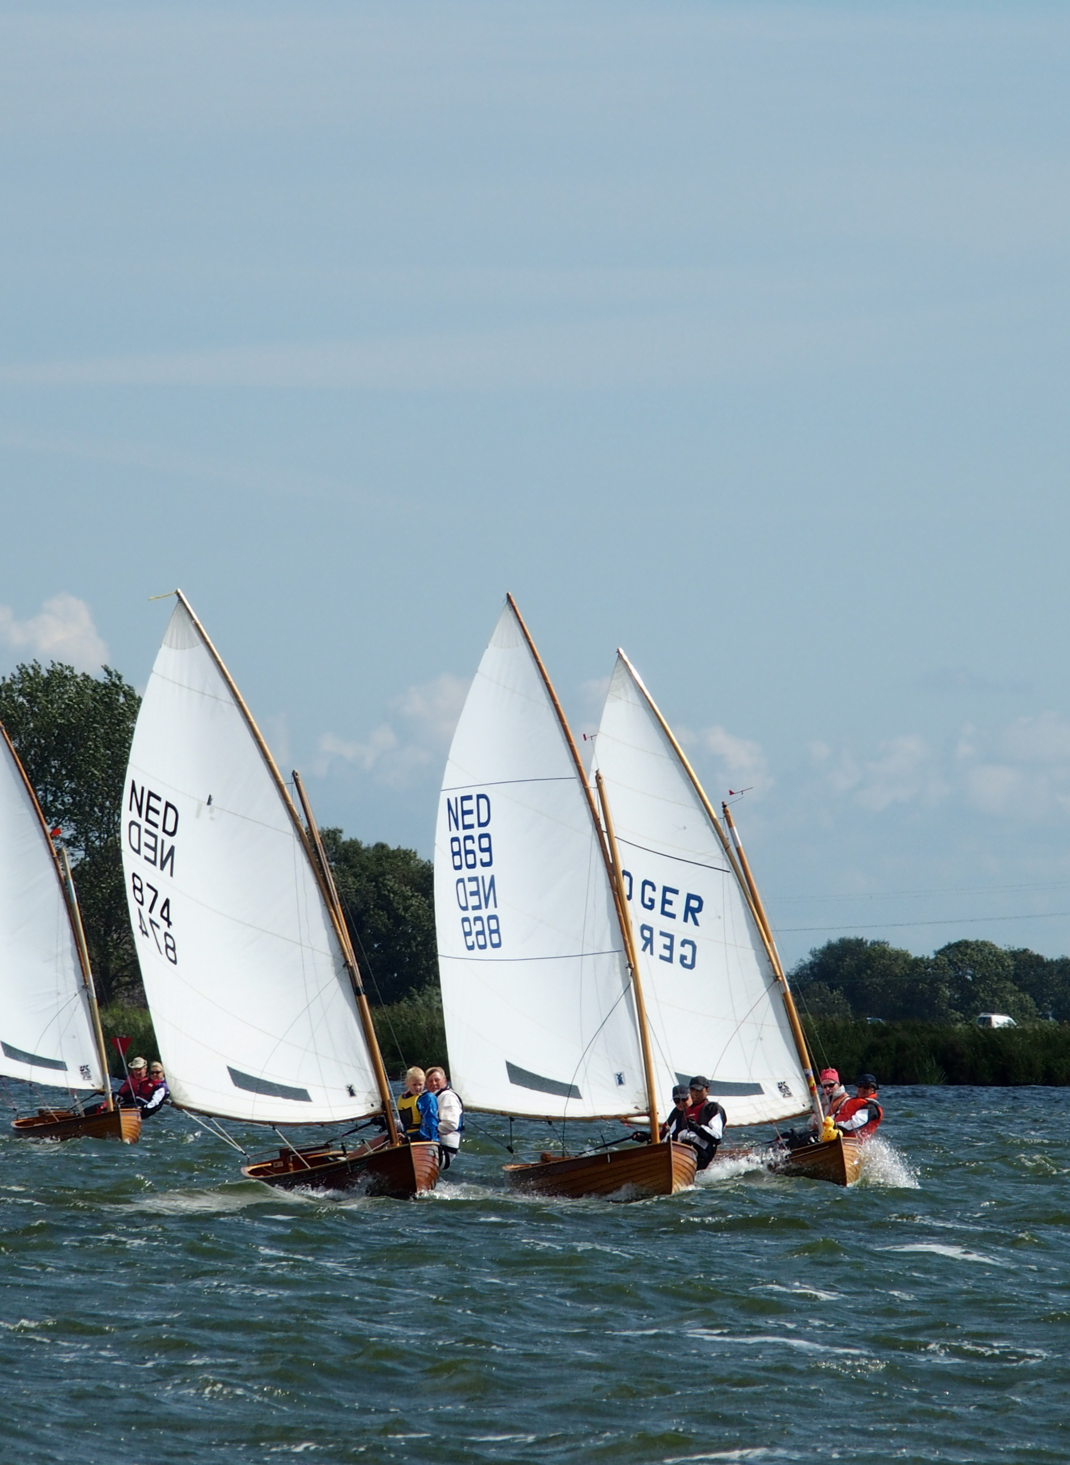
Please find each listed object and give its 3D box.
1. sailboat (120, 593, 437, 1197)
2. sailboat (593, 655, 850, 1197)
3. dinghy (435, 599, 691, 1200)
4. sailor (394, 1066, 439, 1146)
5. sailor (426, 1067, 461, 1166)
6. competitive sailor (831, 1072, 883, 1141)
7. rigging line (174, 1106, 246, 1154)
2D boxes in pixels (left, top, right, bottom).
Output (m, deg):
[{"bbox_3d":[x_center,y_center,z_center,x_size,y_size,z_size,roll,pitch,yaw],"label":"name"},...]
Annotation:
[{"bbox_3d":[-2.379,1.482,149.885,2.070,5.600,3.680,-13,2,-14],"label":"sailboat"},{"bbox_3d":[1.624,1.855,165.876,2.070,5.500,3.680,-14,2,-14],"label":"sailboat"},{"bbox_3d":[0.256,1.678,168.446,1.900,6.150,3.660,-7,0,-20],"label":"dinghy"},{"bbox_3d":[-1.087,3.437,149.800,0.420,0.950,0.600,-1,-1,37],"label":"sailor"},{"bbox_3d":[-0.887,3.475,150.300,0.750,1.050,0.480,1,-1,-37],"label":"sailor"},{"bbox_3d":[3.422,4.128,182.086,0.750,0.950,0.600,8,-1,-41],"label":"competitive sailor"},{"bbox_3d":[-3.167,3.880,164.915,0.820,0.500,0.250,1,-1,-30],"label":"rigging line"}]

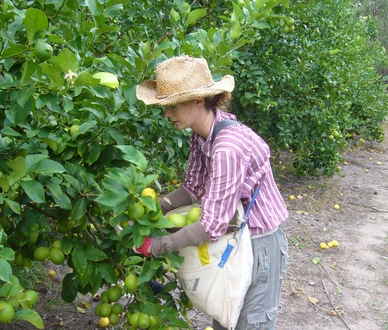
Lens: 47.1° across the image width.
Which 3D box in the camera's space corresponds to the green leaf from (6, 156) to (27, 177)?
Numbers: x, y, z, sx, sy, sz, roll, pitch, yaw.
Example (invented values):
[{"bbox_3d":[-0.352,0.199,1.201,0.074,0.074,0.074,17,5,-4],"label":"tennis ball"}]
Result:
[{"bbox_3d":[-0.551,0.008,1.380,0.062,0.066,0.030,-4,11,-22],"label":"green leaf"}]

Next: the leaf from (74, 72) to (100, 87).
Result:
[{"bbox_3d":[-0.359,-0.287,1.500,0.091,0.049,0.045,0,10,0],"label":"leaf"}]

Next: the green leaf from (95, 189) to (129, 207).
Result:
[{"bbox_3d":[-0.293,0.115,1.580,0.118,0.060,0.040,-2,10,-11],"label":"green leaf"}]

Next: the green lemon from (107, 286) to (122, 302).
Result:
[{"bbox_3d":[-0.311,0.508,1.750,0.057,0.062,0.057,0,10,0],"label":"green lemon"}]

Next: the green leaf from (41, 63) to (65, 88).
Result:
[{"bbox_3d":[-0.452,-0.284,1.420,0.075,0.080,0.035,-3,10,-17],"label":"green leaf"}]

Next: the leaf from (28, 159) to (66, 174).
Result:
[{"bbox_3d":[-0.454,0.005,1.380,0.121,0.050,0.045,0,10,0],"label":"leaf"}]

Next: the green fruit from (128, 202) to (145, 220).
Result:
[{"bbox_3d":[-0.212,0.173,1.650,0.058,0.064,0.058,0,10,0],"label":"green fruit"}]

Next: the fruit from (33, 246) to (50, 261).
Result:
[{"bbox_3d":[-0.657,0.382,1.920,0.067,0.059,0.059,0,10,0],"label":"fruit"}]

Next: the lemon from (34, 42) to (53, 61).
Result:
[{"bbox_3d":[-0.489,-0.369,1.450,0.060,0.061,0.060,0,9,0],"label":"lemon"}]

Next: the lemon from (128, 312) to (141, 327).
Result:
[{"bbox_3d":[-0.261,0.686,1.970,0.058,0.063,0.058,0,10,0],"label":"lemon"}]

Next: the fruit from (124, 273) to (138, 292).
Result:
[{"bbox_3d":[-0.249,0.471,1.780,0.055,0.072,0.055,0,10,0],"label":"fruit"}]

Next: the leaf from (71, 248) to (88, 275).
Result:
[{"bbox_3d":[-0.415,0.353,1.620,0.052,0.098,0.022,-20,-22,-22],"label":"leaf"}]

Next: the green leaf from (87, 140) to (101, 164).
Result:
[{"bbox_3d":[-0.387,-0.046,1.720,0.047,0.095,0.022,15,-17,-8],"label":"green leaf"}]

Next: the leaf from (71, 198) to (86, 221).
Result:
[{"bbox_3d":[-0.423,0.163,1.630,0.048,0.092,0.022,24,-24,-4],"label":"leaf"}]

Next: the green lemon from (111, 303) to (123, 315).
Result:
[{"bbox_3d":[-0.366,0.685,2.120,0.056,0.057,0.056,0,10,0],"label":"green lemon"}]

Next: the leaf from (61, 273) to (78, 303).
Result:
[{"bbox_3d":[-0.463,0.459,1.660,0.060,0.112,0.022,6,-24,-13],"label":"leaf"}]

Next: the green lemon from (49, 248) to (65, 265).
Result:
[{"bbox_3d":[-0.507,0.340,1.650,0.058,0.065,0.058,0,10,0],"label":"green lemon"}]

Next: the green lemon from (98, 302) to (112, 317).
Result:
[{"bbox_3d":[-0.351,0.572,1.760,0.054,0.056,0.054,0,9,0],"label":"green lemon"}]

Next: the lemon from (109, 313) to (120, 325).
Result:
[{"bbox_3d":[-0.377,0.734,2.120,0.053,0.059,0.053,0,10,0],"label":"lemon"}]

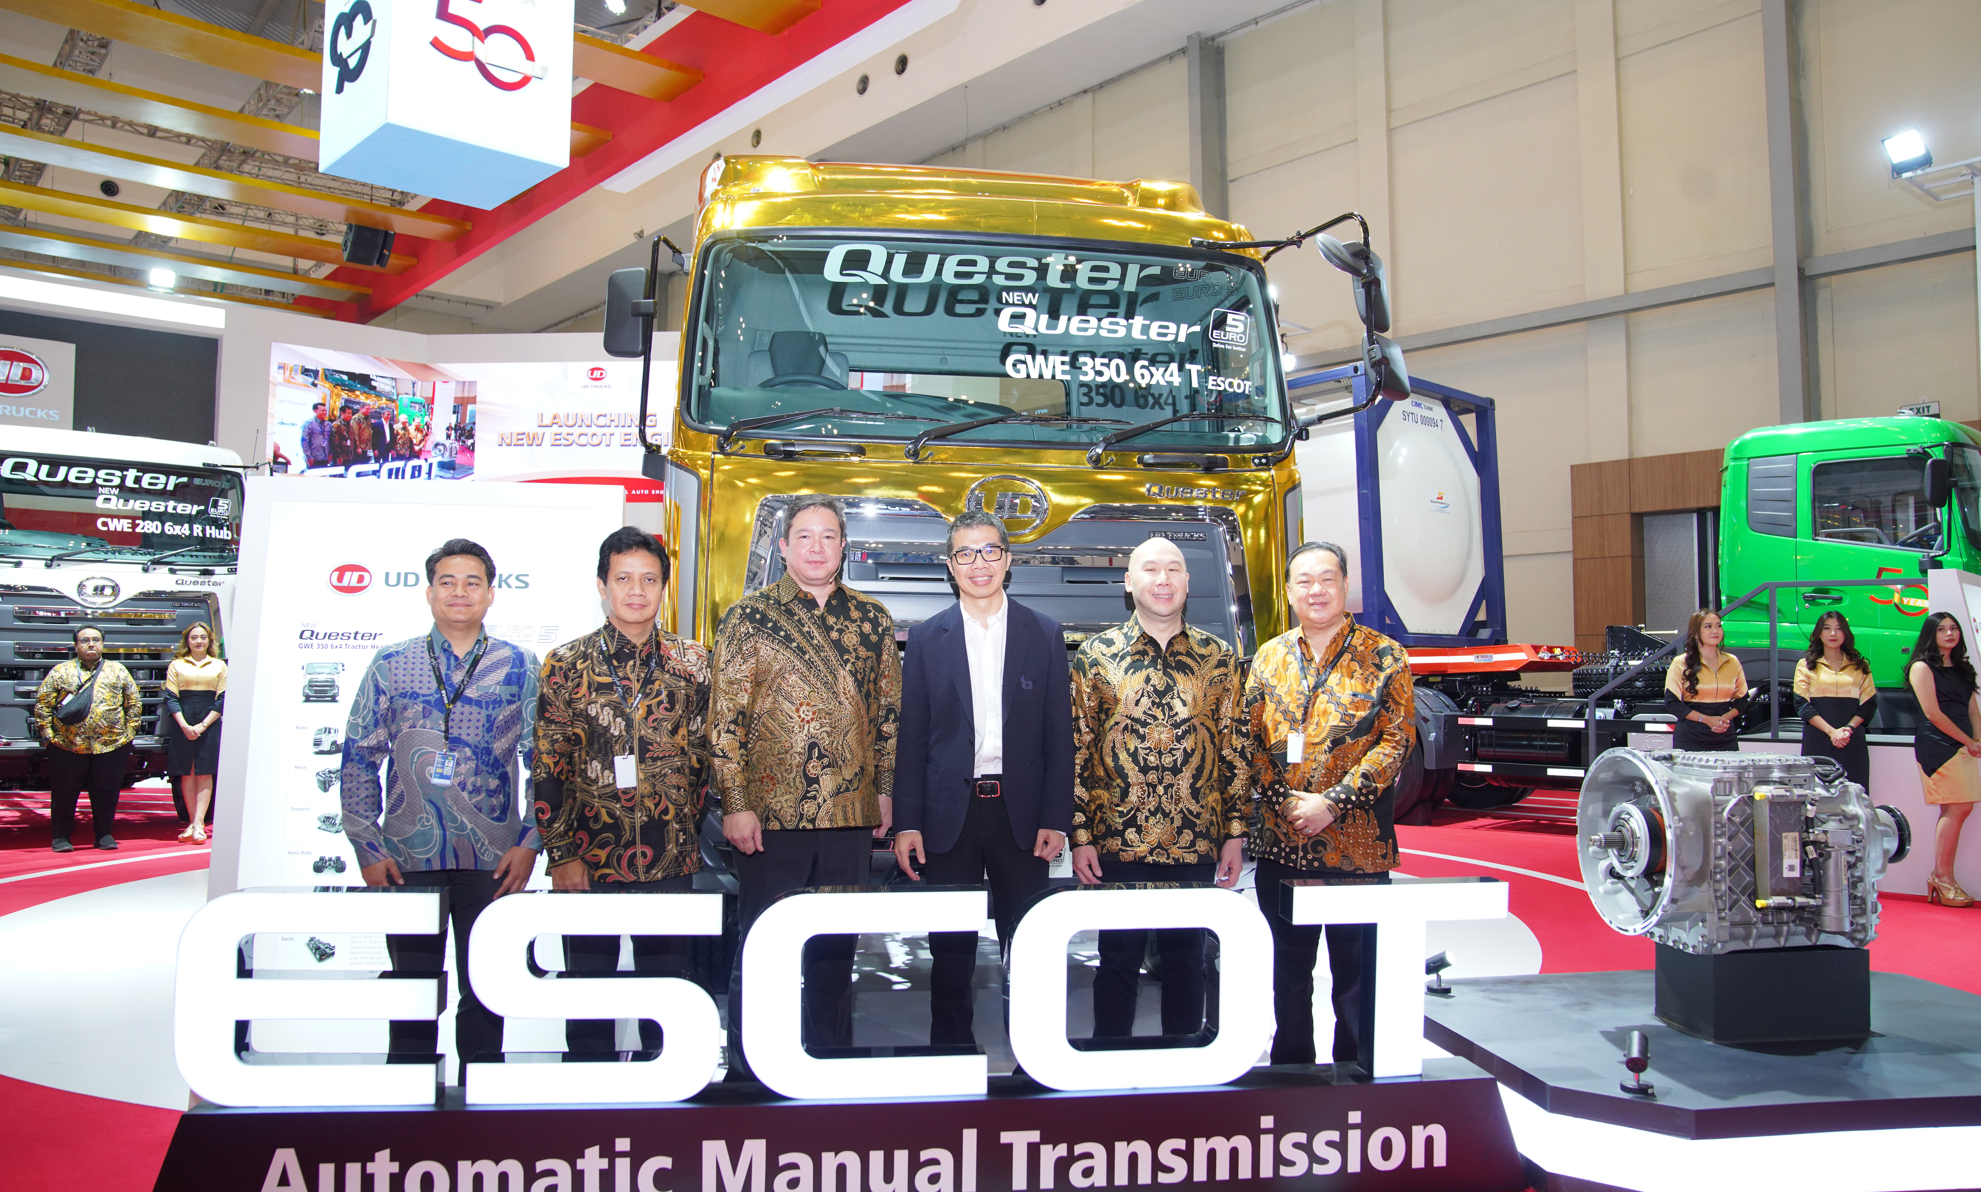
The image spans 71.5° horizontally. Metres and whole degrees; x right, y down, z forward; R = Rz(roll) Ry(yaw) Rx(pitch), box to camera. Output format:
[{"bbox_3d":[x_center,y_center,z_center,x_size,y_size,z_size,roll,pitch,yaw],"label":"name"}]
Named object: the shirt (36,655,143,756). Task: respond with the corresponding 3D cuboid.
[{"bbox_3d":[-6.436,0.779,9.818,0.670,0.690,0.360,2,-4,-27],"label":"shirt"}]

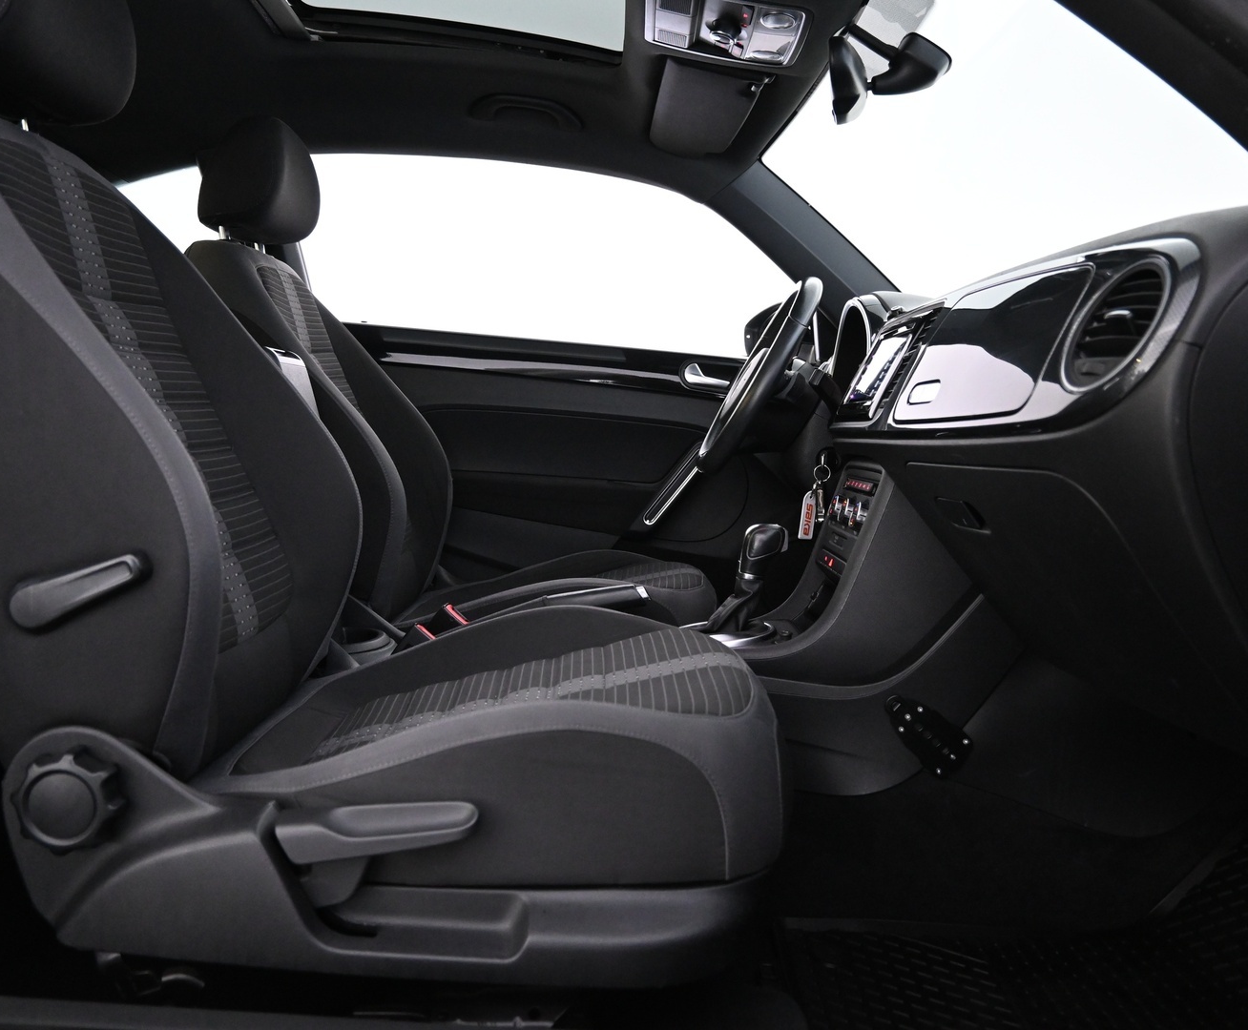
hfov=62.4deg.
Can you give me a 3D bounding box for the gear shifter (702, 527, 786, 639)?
[{"bbox_3d":[0.160,0.088,1.384,0.117,0.158,0.075,4,4,0],"label":"gear shifter"}]

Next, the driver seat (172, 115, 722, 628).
[{"bbox_3d":[-0.267,-0.160,1.715,0.850,0.940,0.530,4,4,0],"label":"driver seat"}]

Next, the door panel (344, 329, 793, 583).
[{"bbox_3d":[-0.083,-0.075,2.051,1.020,0.540,0.110,4,4,0],"label":"door panel"}]

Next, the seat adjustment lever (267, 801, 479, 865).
[{"bbox_3d":[-0.185,0.238,0.769,0.146,0.041,0.034,-6,4,1],"label":"seat adjustment lever"}]

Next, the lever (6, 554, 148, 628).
[{"bbox_3d":[-0.411,0.057,0.777,0.101,0.033,0.025,-21,4,2],"label":"lever"}]

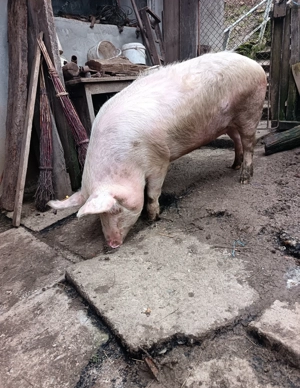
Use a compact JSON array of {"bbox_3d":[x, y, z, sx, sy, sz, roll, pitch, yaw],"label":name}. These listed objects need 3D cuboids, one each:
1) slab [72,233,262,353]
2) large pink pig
[{"bbox_3d":[0.058,0.448,1.369,0.720,0.070,0.580,-16,33,-26],"label":"slab"},{"bbox_3d":[0.252,-0.361,1.817,1.620,0.910,0.480,-21,35,-33],"label":"large pink pig"}]

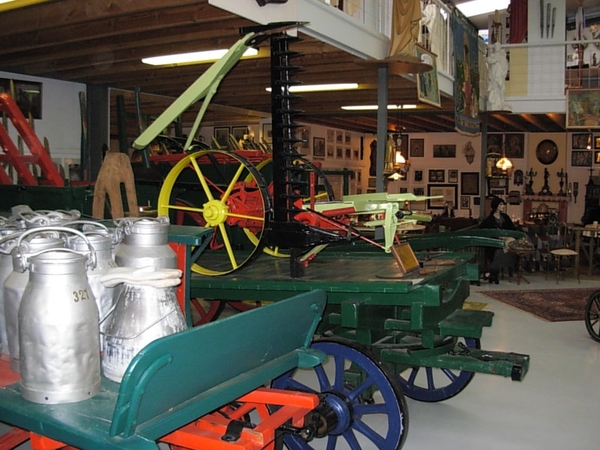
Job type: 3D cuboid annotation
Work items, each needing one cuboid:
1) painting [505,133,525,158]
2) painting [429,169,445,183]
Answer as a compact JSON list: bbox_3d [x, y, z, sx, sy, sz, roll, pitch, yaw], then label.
[{"bbox_3d":[5.258,-1.922,16.100,0.438,0.589,0.040,2,5,15],"label":"painting"},{"bbox_3d":[3.448,-1.221,16.550,0.382,0.317,0.040,2,5,15],"label":"painting"}]

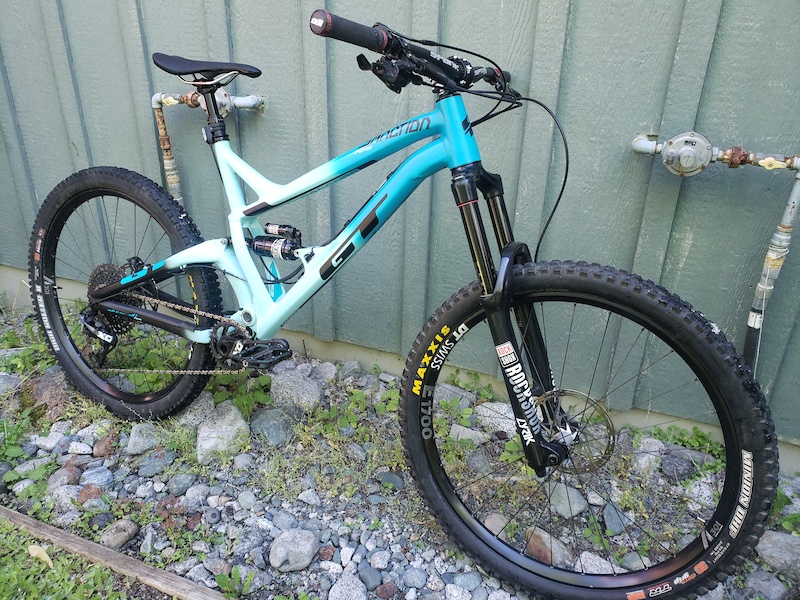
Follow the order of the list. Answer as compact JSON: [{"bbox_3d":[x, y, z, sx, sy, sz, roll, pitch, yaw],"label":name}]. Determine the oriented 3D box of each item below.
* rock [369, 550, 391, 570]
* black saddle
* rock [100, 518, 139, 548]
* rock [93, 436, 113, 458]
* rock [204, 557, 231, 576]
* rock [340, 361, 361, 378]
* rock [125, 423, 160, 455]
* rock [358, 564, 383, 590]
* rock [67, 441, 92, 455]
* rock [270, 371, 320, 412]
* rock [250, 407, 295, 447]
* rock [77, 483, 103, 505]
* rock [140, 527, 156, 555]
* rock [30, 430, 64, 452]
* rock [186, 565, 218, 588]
[{"bbox_3d":[-0.042,0.571,1.313,0.042,0.032,0.039,1,25,-1],"label":"rock"},{"bbox_3d":[-0.424,-0.507,1.348,0.277,0.067,0.140,14,19,24],"label":"black saddle"},{"bbox_3d":[-0.622,0.520,1.337,0.050,0.045,0.080,20,31,35],"label":"rock"},{"bbox_3d":[-0.790,0.394,1.605,0.052,0.039,0.072,-3,26,-10],"label":"rock"},{"bbox_3d":[-0.401,0.582,1.312,0.066,0.034,0.042,12,27,23],"label":"rock"},{"bbox_3d":[-0.155,0.217,1.878,0.062,0.053,0.063,-1,24,-5],"label":"rock"},{"bbox_3d":[-0.709,0.381,1.656,0.091,0.069,0.111,-7,26,-18],"label":"rock"},{"bbox_3d":[-0.060,0.583,1.260,0.042,0.036,0.052,-17,30,-33],"label":"rock"},{"bbox_3d":[-0.856,0.396,1.607,0.058,0.030,0.041,-14,30,-30],"label":"rock"},{"bbox_3d":[-0.308,0.270,1.775,0.145,0.114,0.140,-3,25,-9],"label":"rock"},{"bbox_3d":[-0.350,0.347,1.650,0.120,0.096,0.121,-5,26,-13],"label":"rock"},{"bbox_3d":[-0.741,0.468,1.441,0.056,0.042,0.052,-5,26,-13],"label":"rock"},{"bbox_3d":[-0.572,0.546,1.367,0.036,0.046,0.062,-7,26,-18],"label":"rock"},{"bbox_3d":[-0.948,0.373,1.621,0.080,0.045,0.050,-2,25,-7],"label":"rock"},{"bbox_3d":[-0.422,0.589,1.280,0.068,0.039,0.050,-9,27,-22],"label":"rock"}]

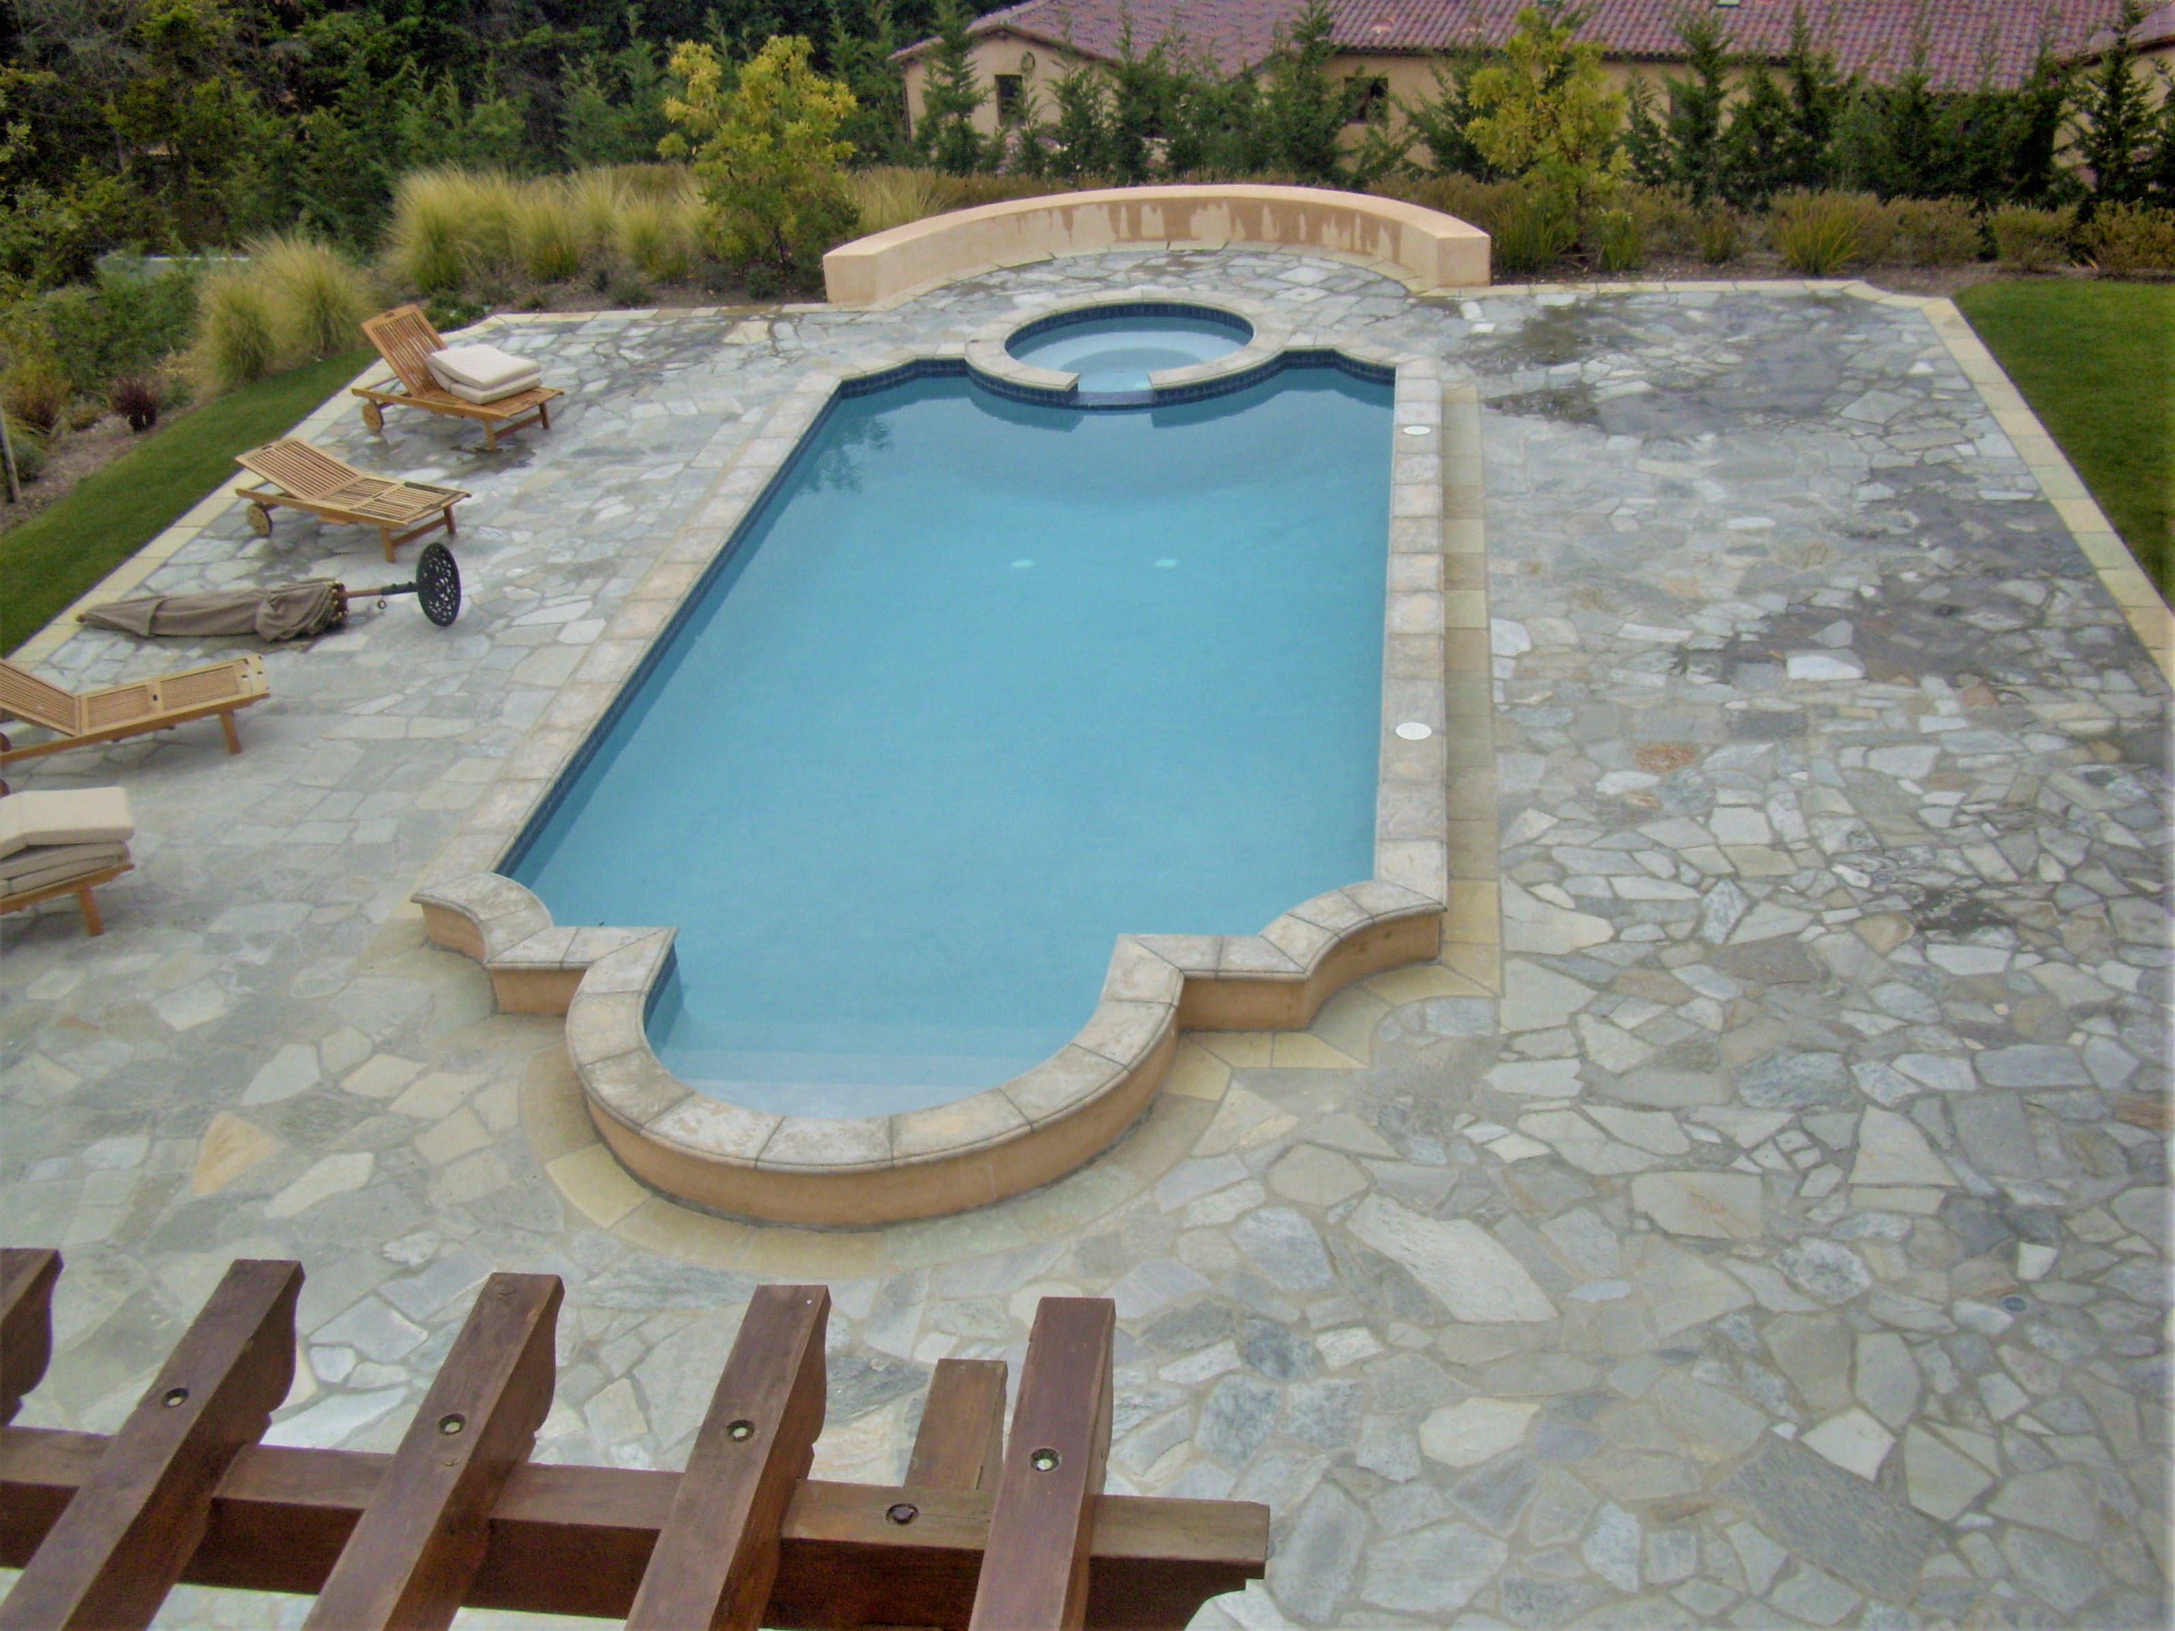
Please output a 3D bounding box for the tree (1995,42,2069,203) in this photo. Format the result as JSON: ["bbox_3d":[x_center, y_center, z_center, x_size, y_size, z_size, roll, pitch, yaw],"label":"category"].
[{"bbox_3d":[9.182,-6.532,20.457,0.750,1.686,0.750,0,30,9],"label":"tree"}]

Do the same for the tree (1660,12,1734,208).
[{"bbox_3d":[6.181,-6.994,21.363,0.749,2.002,0.749,0,30,9],"label":"tree"}]

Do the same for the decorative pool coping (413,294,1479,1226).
[{"bbox_3d":[-0.321,-1.568,14.847,5.509,0.322,12.898,0,30,9],"label":"decorative pool coping"}]

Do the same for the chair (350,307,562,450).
[{"bbox_3d":[-5.495,-3.807,18.513,1.904,0.956,0.669,15,35,30],"label":"chair"}]

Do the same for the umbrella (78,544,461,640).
[{"bbox_3d":[-5.955,-1.528,15.348,2.940,0.600,0.600,-4,30,12],"label":"umbrella"}]

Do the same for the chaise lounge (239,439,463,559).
[{"bbox_3d":[-5.735,-2.467,16.679,1.920,0.586,0.637,14,35,29],"label":"chaise lounge"}]

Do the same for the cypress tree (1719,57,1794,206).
[{"bbox_3d":[6.757,-6.760,21.320,0.816,1.560,0.816,0,30,9],"label":"cypress tree"}]

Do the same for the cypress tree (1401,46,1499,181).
[{"bbox_3d":[3.924,-7.485,23.046,1.115,1.484,1.115,0,30,9],"label":"cypress tree"}]

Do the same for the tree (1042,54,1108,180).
[{"bbox_3d":[-0.191,-7.845,24.210,0.801,1.522,0.801,0,30,9],"label":"tree"}]

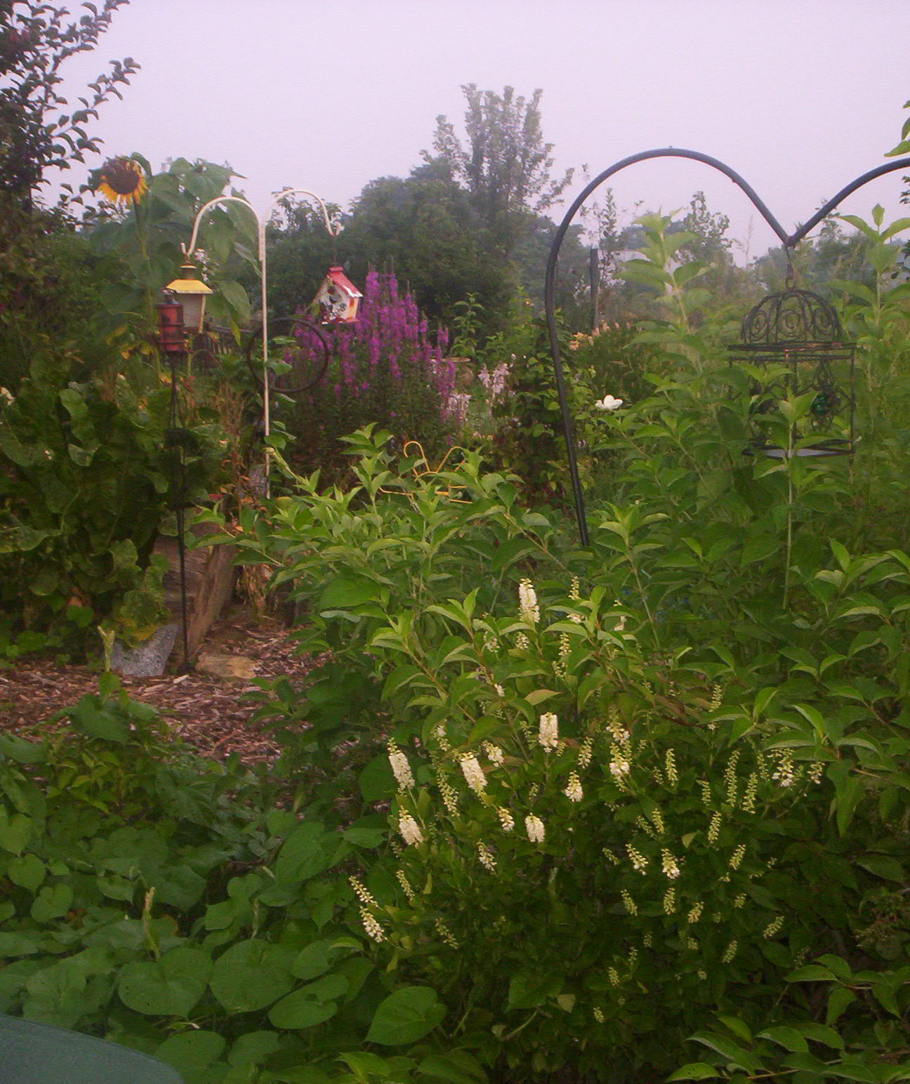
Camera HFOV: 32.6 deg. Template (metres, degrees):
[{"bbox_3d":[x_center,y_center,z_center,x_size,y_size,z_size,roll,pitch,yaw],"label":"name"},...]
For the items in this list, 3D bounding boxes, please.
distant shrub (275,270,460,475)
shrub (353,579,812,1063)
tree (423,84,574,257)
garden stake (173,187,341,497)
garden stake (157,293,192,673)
[{"bbox_3d":[-0.435,-0.553,8.213,0.970,1.670,0.900,-1,9,-3],"label":"distant shrub"},{"bbox_3d":[0.266,0.606,3.082,0.880,0.940,0.820,0,9,5],"label":"shrub"},{"bbox_3d":[0.733,-4.979,25.539,2.550,5.000,2.500,-1,9,2],"label":"tree"},{"bbox_3d":[-0.866,-0.533,6.899,0.720,2.050,0.080,-2,9,-7],"label":"garden stake"},{"bbox_3d":[-1.150,-0.214,6.442,0.120,1.570,0.120,-2,9,-10],"label":"garden stake"}]

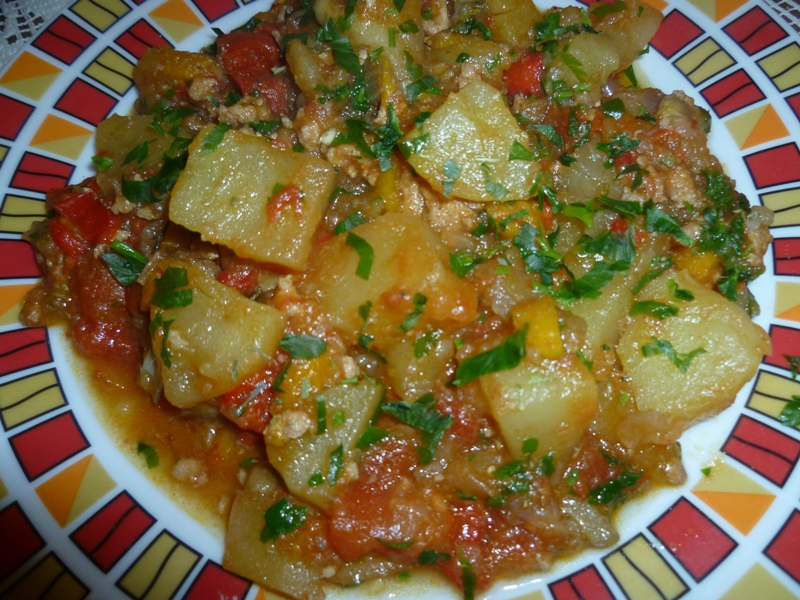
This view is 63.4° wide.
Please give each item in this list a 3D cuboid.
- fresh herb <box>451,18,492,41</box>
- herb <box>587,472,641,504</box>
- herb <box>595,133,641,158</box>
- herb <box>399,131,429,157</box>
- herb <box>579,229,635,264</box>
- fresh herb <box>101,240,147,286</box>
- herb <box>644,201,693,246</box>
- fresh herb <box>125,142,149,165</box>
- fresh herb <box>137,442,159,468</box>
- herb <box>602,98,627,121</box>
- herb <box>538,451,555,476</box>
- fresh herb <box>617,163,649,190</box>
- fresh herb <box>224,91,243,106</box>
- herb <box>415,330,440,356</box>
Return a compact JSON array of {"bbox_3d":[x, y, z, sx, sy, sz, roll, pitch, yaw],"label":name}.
[{"bbox_3d":[0.023,-0.087,0.209,0.013,0.004,0.004,16,67,9],"label":"fresh herb"},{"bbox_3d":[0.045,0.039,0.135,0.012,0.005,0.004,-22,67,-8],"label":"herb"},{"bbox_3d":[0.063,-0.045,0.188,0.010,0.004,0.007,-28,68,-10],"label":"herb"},{"bbox_3d":[0.004,-0.043,0.179,0.008,0.004,0.005,-11,66,-3],"label":"herb"},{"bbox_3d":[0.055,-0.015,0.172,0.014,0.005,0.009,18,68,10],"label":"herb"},{"bbox_3d":[-0.065,-0.009,0.152,0.012,0.006,0.008,31,70,15],"label":"fresh herb"},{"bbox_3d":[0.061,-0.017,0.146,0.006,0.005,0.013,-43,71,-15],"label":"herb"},{"bbox_3d":[-0.066,-0.037,0.163,0.004,0.004,0.008,34,71,16],"label":"fresh herb"},{"bbox_3d":[-0.066,0.041,0.170,0.008,0.003,0.003,39,73,17],"label":"fresh herb"},{"bbox_3d":[0.064,-0.057,0.193,0.006,0.003,0.008,-5,66,0],"label":"herb"},{"bbox_3d":[0.035,0.039,0.155,0.003,0.003,0.005,8,66,6],"label":"herb"},{"bbox_3d":[0.066,-0.035,0.183,0.006,0.003,0.007,39,73,17],"label":"fresh herb"},{"bbox_3d":[-0.044,-0.053,0.169,0.005,0.004,0.005,1,66,2],"label":"fresh herb"},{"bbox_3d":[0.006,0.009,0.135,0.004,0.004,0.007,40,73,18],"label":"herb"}]

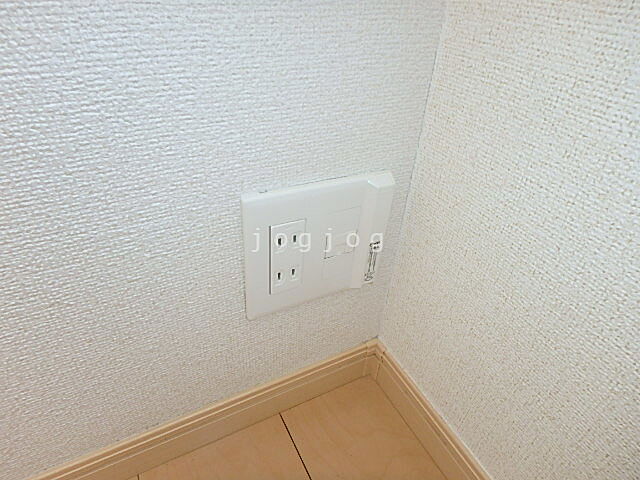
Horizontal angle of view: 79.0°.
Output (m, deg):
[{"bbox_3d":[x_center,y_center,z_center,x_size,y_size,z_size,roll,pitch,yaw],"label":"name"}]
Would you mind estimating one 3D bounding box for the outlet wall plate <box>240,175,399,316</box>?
[{"bbox_3d":[0.003,0.008,0.330,0.131,0.119,0.016,-13,38,-25],"label":"outlet wall plate"}]

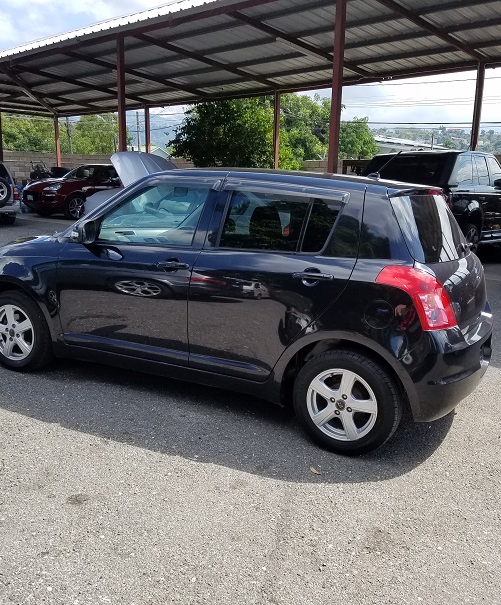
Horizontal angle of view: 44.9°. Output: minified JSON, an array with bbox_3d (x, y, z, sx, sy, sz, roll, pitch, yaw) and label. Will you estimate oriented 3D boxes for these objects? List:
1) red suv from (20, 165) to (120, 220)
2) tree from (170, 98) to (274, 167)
[{"bbox_3d":[-4.808,-3.553,19.190,1.950,1.680,4.800,11,15,39],"label":"red suv"},{"bbox_3d":[-0.974,-5.365,21.871,4.100,4.300,3.900,2,12,0],"label":"tree"}]

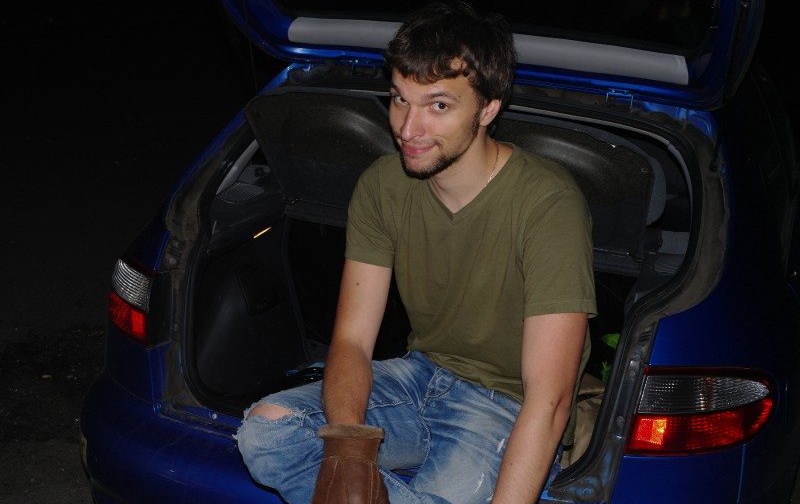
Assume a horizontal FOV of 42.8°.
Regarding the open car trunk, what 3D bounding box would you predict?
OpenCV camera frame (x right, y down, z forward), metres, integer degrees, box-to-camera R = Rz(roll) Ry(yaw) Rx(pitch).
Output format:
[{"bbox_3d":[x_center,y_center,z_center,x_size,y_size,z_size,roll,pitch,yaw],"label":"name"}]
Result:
[{"bbox_3d":[0.070,0.008,2.270,1.030,0.670,0.680,10,18,16],"label":"open car trunk"}]

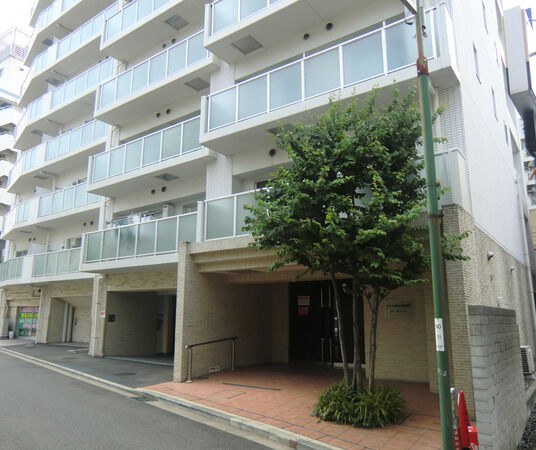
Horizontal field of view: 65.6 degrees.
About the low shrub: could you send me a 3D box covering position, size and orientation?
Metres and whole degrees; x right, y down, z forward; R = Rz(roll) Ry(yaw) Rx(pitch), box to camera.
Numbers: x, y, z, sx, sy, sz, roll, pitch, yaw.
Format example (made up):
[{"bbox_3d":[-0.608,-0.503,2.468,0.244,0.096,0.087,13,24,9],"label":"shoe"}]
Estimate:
[{"bbox_3d":[1.451,2.818,6.633,1.200,0.380,1.150,-8,-14,35],"label":"low shrub"}]

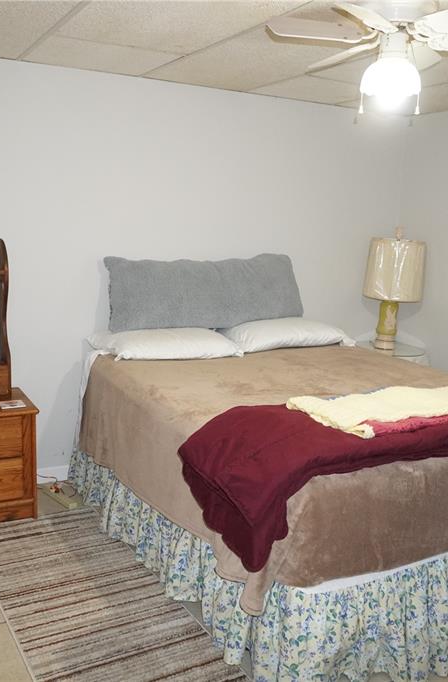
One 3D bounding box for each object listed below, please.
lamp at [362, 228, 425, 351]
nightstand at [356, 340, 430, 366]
[{"bbox_3d":[1.016,-0.310,4.137,0.380,0.725,0.380,-3,12,-28],"label":"lamp"},{"bbox_3d":[0.983,0.374,4.257,0.520,0.665,0.520,-3,12,-28],"label":"nightstand"}]

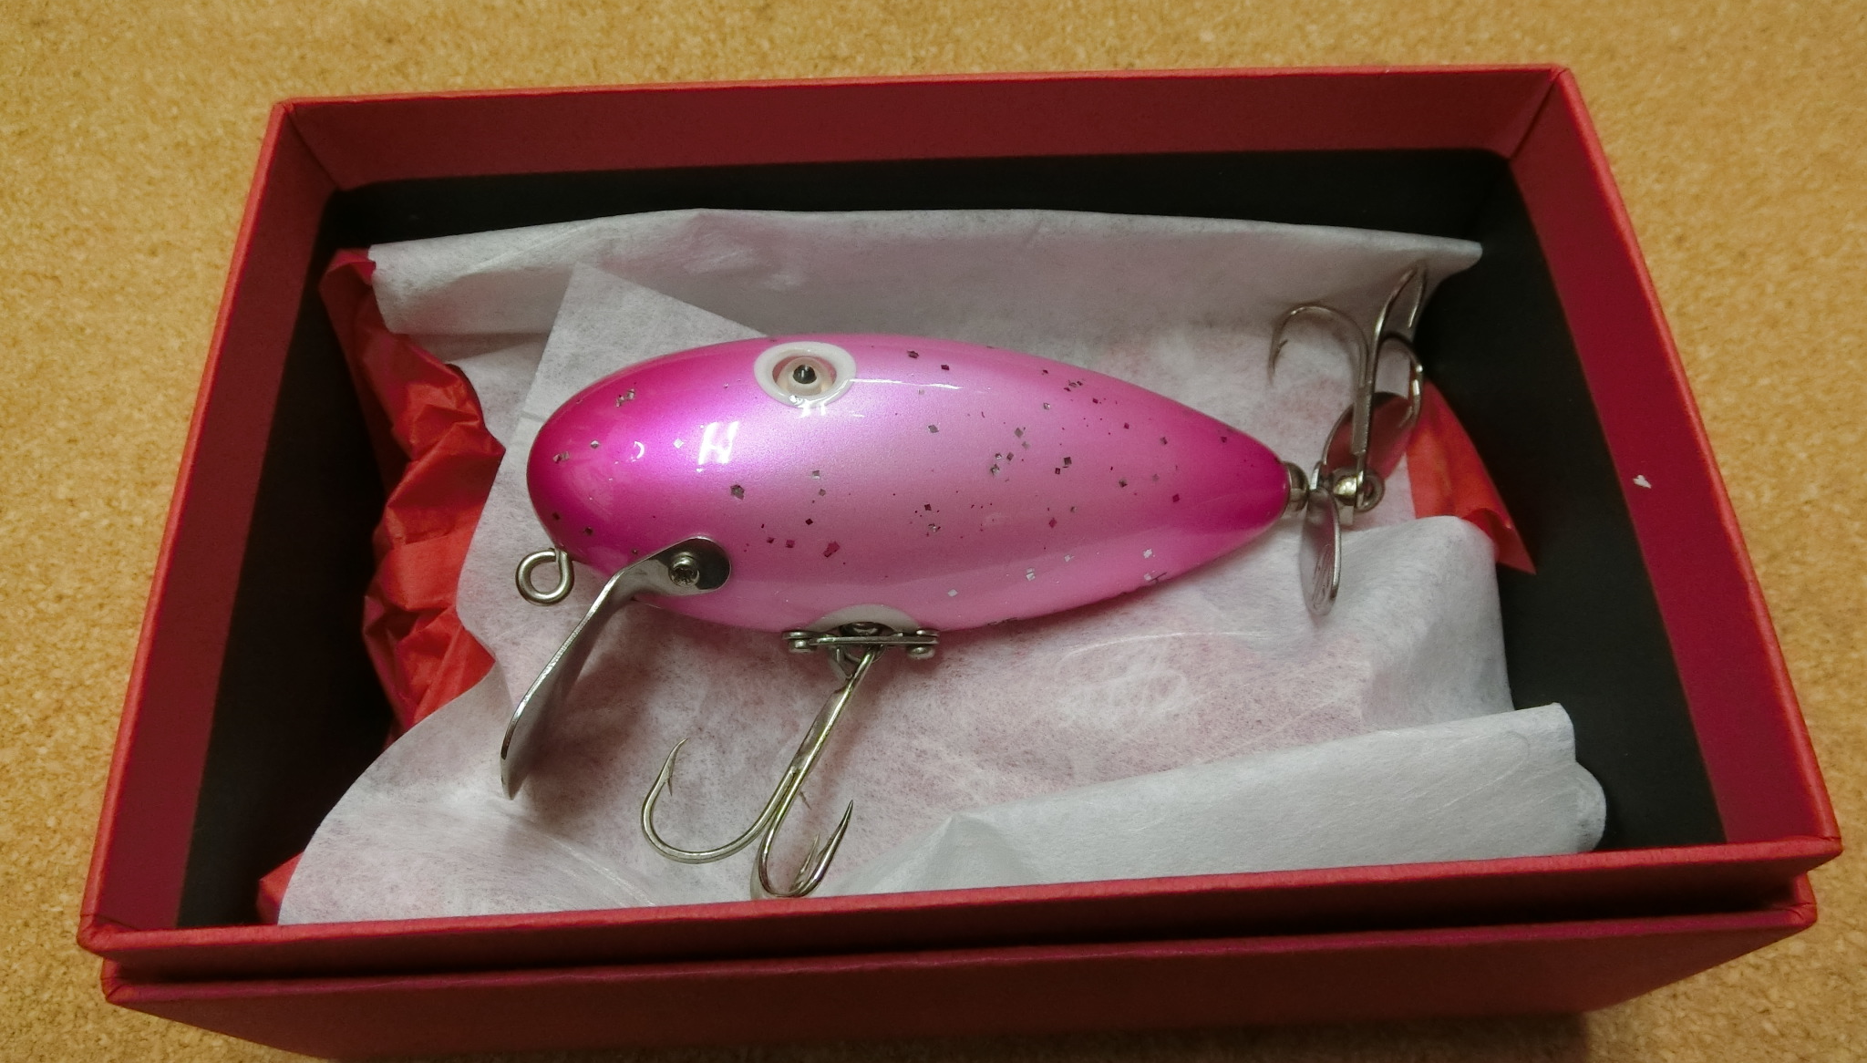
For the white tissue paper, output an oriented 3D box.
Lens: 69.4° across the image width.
[{"bbox_3d":[0.001,0.003,0.155,0.134,0.024,0.082,-2,62,-2],"label":"white tissue paper"}]

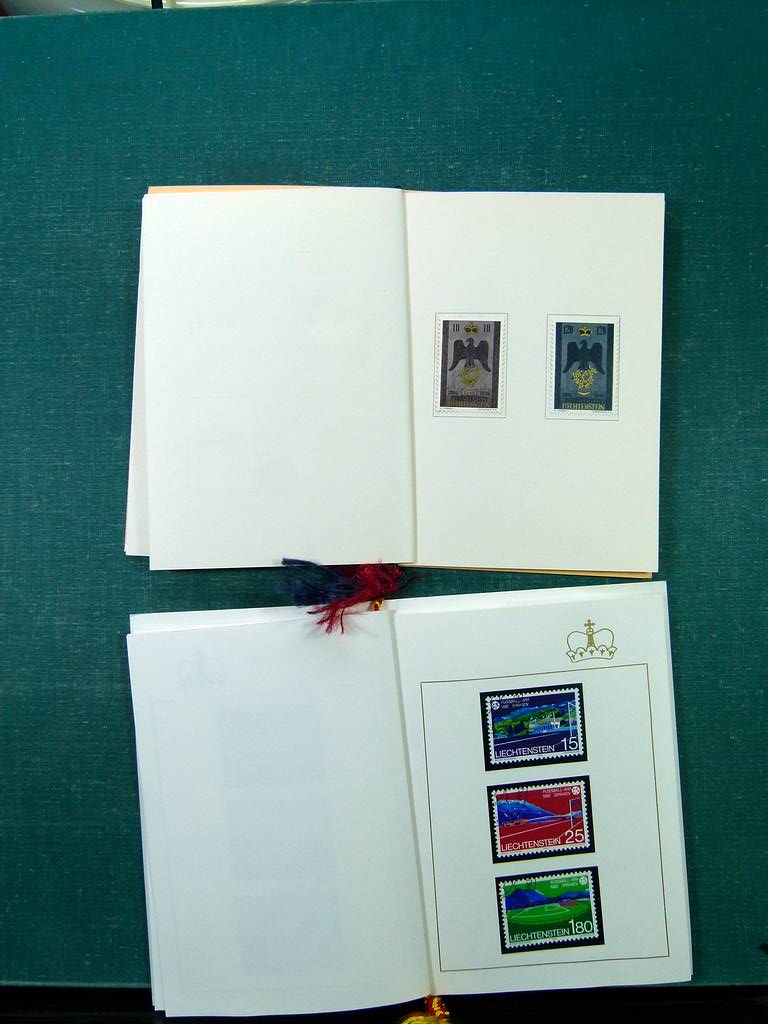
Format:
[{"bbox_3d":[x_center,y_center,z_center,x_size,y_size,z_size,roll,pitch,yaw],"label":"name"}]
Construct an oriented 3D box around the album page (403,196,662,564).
[{"bbox_3d":[0.059,-0.052,0.292,0.099,0.005,0.148,1,88,0],"label":"album page"}]

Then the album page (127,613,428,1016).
[{"bbox_3d":[-0.040,0.115,0.286,0.102,0.007,0.147,-5,88,0],"label":"album page"}]

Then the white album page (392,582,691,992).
[{"bbox_3d":[0.062,0.107,0.288,0.103,0.005,0.151,-4,88,0],"label":"white album page"}]

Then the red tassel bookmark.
[{"bbox_3d":[-0.015,0.033,0.288,0.048,0.011,0.028,0,88,0],"label":"red tassel bookmark"}]

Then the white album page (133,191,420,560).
[{"bbox_3d":[-0.042,-0.052,0.292,0.103,0.006,0.147,-2,88,0],"label":"white album page"}]

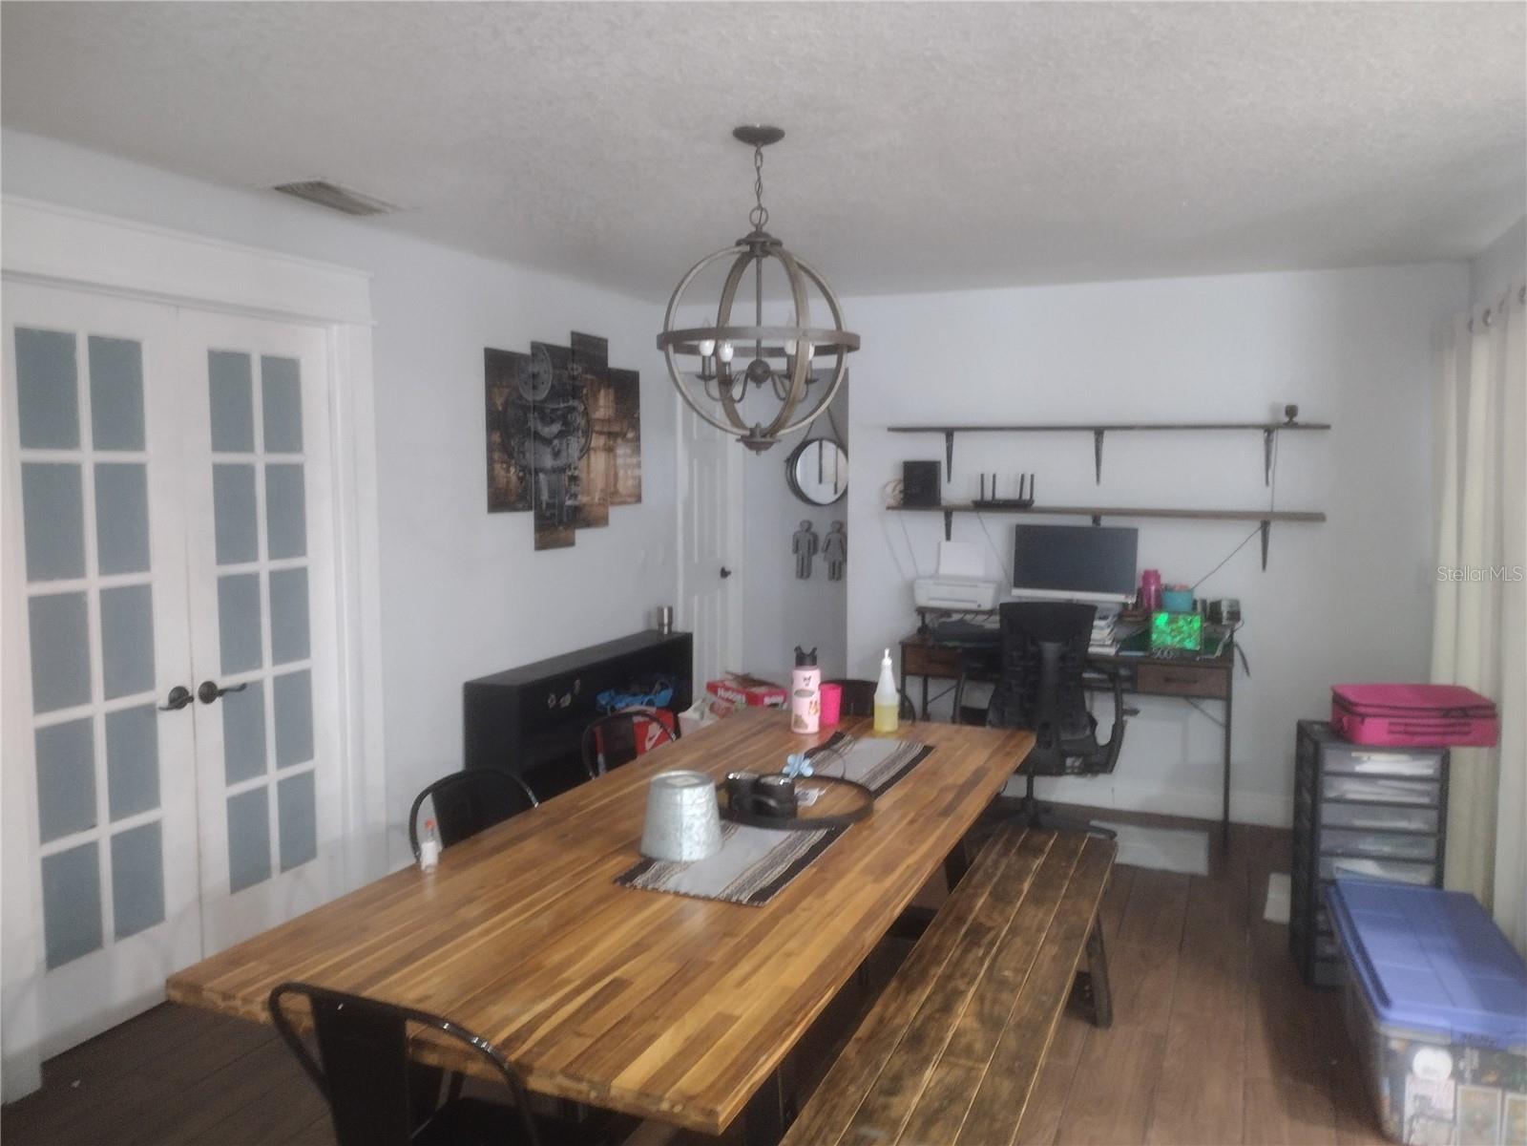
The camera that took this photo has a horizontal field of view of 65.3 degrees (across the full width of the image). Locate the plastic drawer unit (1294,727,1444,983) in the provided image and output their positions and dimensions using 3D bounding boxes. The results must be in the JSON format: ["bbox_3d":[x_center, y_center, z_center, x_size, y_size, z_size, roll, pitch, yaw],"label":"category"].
[{"bbox_3d":[1.905,0.892,3.774,0.375,0.780,0.300,2,5,13],"label":"plastic drawer unit"}]

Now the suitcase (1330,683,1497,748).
[{"bbox_3d":[2.027,0.440,3.732,0.420,0.135,0.285,2,5,14],"label":"suitcase"}]

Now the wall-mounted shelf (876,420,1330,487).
[{"bbox_3d":[1.490,-0.524,5.324,1.870,0.260,0.260,3,6,23],"label":"wall-mounted shelf"}]

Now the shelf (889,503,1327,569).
[{"bbox_3d":[1.511,-0.159,5.450,1.900,0.260,0.220,3,6,23],"label":"shelf"}]

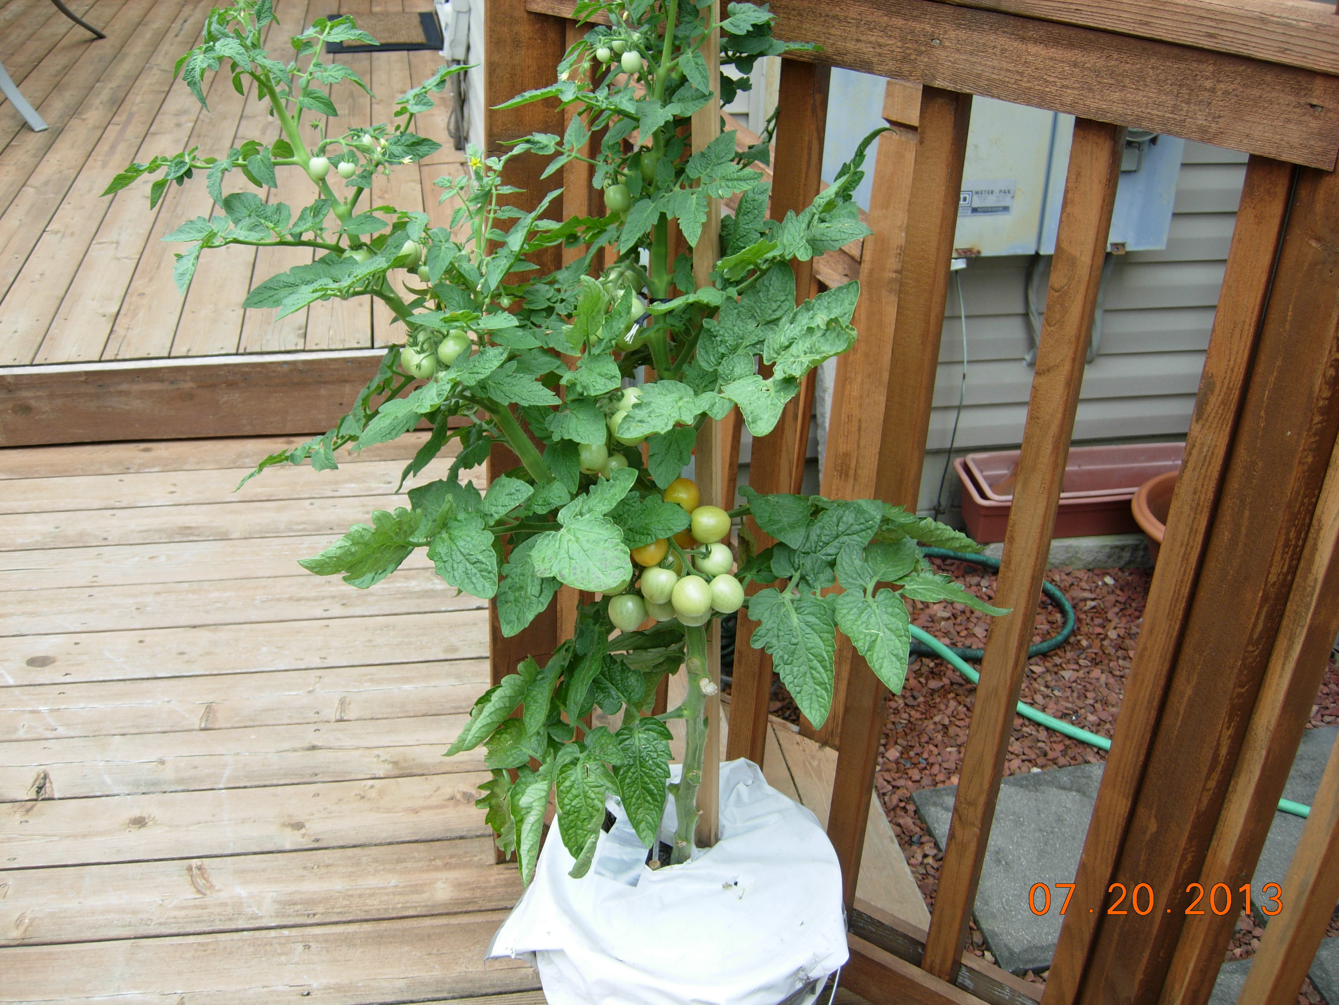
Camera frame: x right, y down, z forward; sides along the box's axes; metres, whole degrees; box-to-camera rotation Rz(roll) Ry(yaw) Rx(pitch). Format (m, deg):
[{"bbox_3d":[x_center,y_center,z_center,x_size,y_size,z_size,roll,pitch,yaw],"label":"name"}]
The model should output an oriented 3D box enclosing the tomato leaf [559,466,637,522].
[{"bbox_3d":[-0.059,-0.007,1.150,0.073,0.018,0.027,-36,77,-10],"label":"tomato leaf"}]

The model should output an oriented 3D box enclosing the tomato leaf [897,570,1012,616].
[{"bbox_3d":[0.249,0.078,1.224,0.113,0.020,0.058,15,27,-9],"label":"tomato leaf"}]

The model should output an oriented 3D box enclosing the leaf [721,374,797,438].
[{"bbox_3d":[0.073,-0.079,1.140,0.060,0.050,0.018,5,-11,-3],"label":"leaf"}]

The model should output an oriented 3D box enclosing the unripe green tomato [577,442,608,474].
[{"bbox_3d":[-0.062,-0.038,1.125,0.027,0.028,0.027,3,29,0],"label":"unripe green tomato"}]

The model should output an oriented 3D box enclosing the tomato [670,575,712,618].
[{"bbox_3d":[0.020,0.084,1.245,0.036,0.037,0.036,3,29,0],"label":"tomato"}]

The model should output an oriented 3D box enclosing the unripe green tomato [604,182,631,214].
[{"bbox_3d":[-0.042,-0.244,1.120,0.022,0.024,0.022,3,29,0],"label":"unripe green tomato"}]

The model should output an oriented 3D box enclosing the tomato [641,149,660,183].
[{"bbox_3d":[-0.014,-0.269,1.110,0.022,0.025,0.022,3,29,0],"label":"tomato"}]

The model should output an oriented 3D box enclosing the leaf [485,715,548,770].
[{"bbox_3d":[-0.144,0.227,1.310,0.056,0.043,0.020,9,-6,9],"label":"leaf"}]

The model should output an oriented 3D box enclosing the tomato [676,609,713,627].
[{"bbox_3d":[0.022,0.095,1.230,0.032,0.033,0.032,3,29,0],"label":"tomato"}]

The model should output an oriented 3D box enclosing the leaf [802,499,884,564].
[{"bbox_3d":[0.154,0.024,1.226,0.093,0.020,0.048,-38,55,-23],"label":"leaf"}]

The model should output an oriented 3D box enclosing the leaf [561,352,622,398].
[{"bbox_3d":[-0.060,-0.097,1.065,0.050,0.016,0.042,18,55,13],"label":"leaf"}]

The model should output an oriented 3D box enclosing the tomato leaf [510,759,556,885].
[{"bbox_3d":[-0.128,0.301,1.310,0.035,0.115,0.028,7,-1,0],"label":"tomato leaf"}]

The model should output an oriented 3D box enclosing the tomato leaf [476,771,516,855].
[{"bbox_3d":[-0.163,0.297,1.330,0.043,0.081,0.020,-7,1,14],"label":"tomato leaf"}]

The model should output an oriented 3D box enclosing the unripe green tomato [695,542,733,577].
[{"bbox_3d":[0.041,0.053,1.272,0.035,0.034,0.035,3,29,0],"label":"unripe green tomato"}]

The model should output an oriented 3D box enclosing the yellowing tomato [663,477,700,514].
[{"bbox_3d":[0.012,-0.006,1.280,0.033,0.033,0.033,3,29,0],"label":"yellowing tomato"}]

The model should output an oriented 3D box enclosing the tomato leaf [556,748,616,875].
[{"bbox_3d":[-0.075,0.281,1.265,0.054,0.128,0.028,6,8,2],"label":"tomato leaf"}]

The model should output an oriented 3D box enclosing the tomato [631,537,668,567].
[{"bbox_3d":[-0.016,0.038,1.150,0.031,0.030,0.031,3,29,0],"label":"tomato"}]

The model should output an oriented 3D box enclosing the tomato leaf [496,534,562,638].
[{"bbox_3d":[-0.119,0.070,1.180,0.050,0.098,0.022,24,6,8],"label":"tomato leaf"}]

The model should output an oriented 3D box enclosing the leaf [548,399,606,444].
[{"bbox_3d":[-0.077,-0.068,1.160,0.049,0.016,0.035,24,75,6],"label":"leaf"}]

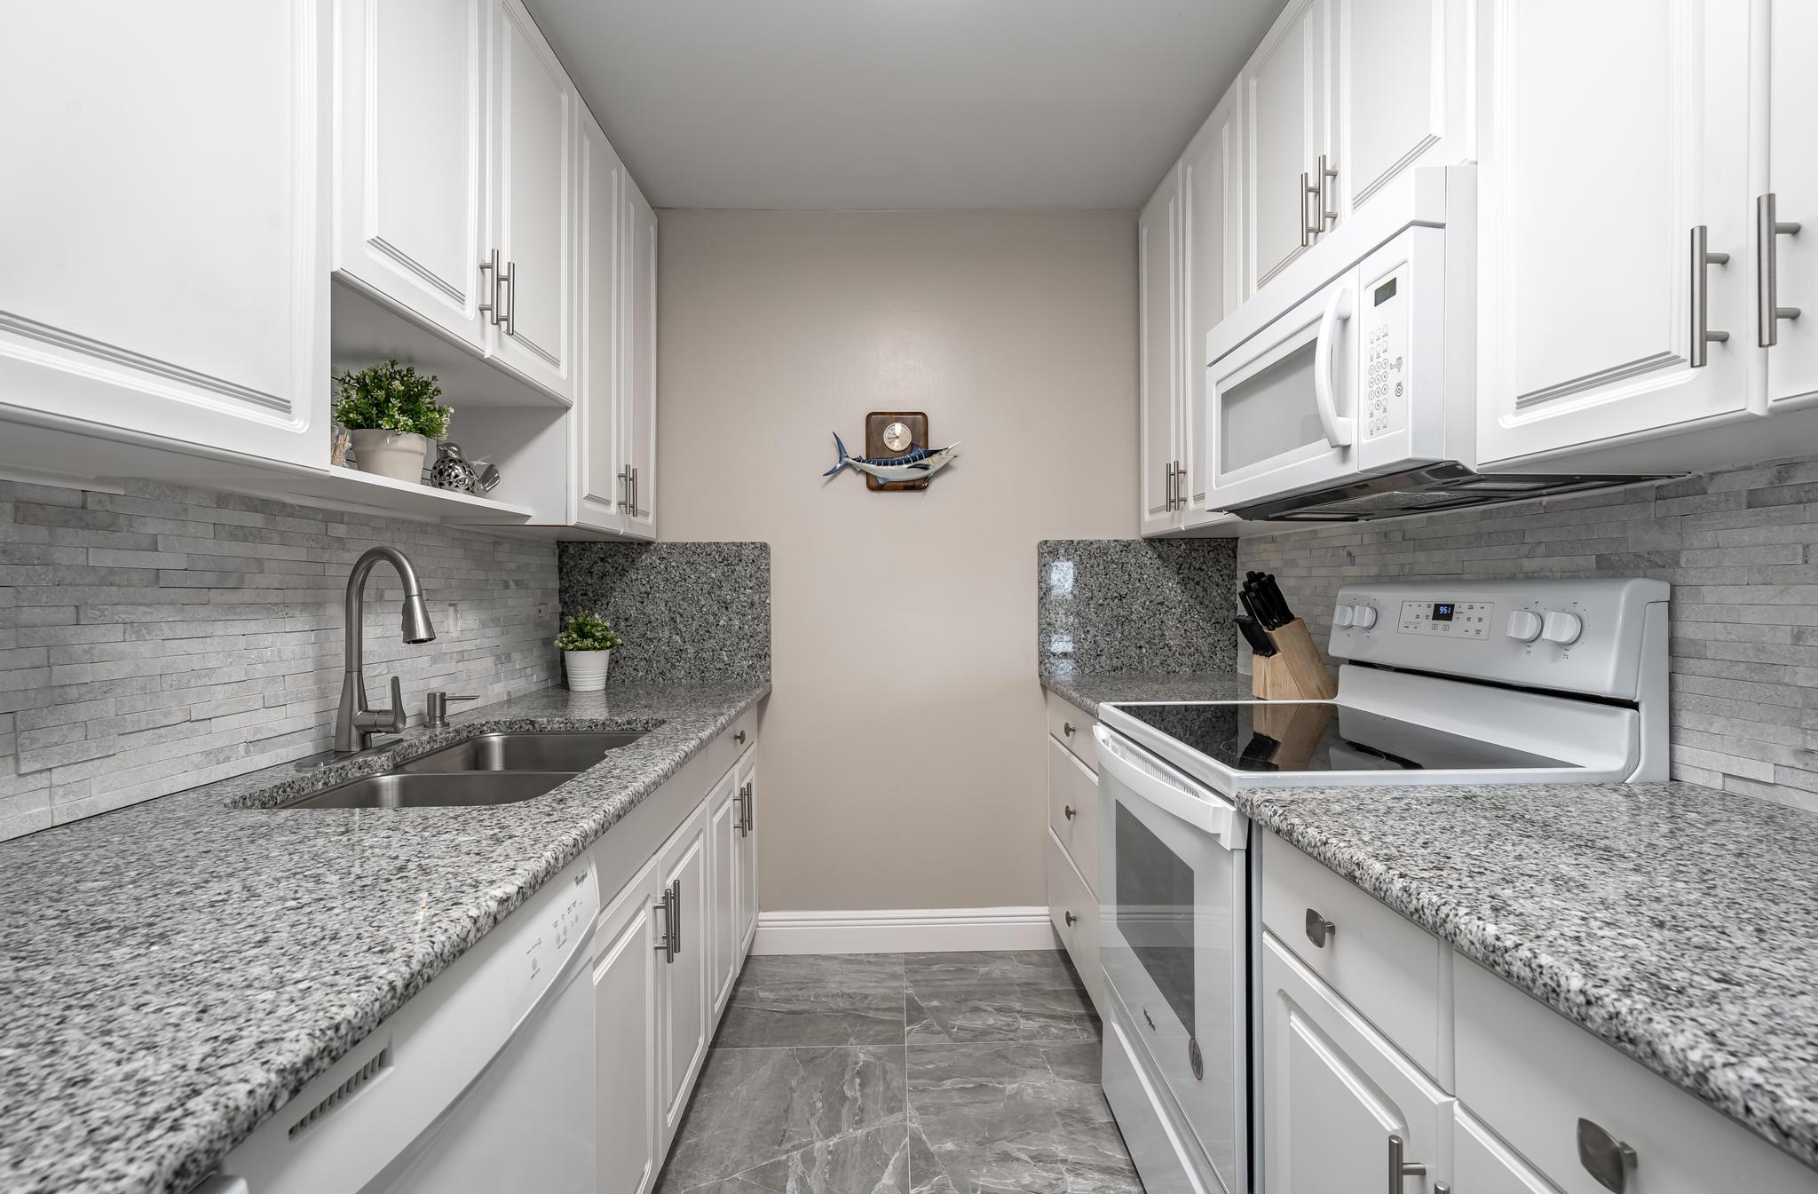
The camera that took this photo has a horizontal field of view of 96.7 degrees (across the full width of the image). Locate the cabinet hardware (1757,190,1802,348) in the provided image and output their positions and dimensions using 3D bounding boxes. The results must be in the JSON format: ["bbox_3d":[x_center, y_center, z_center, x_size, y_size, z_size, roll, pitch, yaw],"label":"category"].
[{"bbox_3d":[0.793,-0.298,0.737,0.037,0.137,0.012,0,0,-1],"label":"cabinet hardware"}]

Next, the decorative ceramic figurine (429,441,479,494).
[{"bbox_3d":[-0.986,-0.275,1.792,0.095,0.127,0.155,0,1,38],"label":"decorative ceramic figurine"}]

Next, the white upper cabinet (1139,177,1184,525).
[{"bbox_3d":[0.936,-0.725,2.486,0.326,1.046,0.390,0,0,-1],"label":"white upper cabinet"}]

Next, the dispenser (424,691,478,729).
[{"bbox_3d":[-1.015,0.250,1.798,0.121,0.077,0.050,0,0,-1],"label":"dispenser"}]

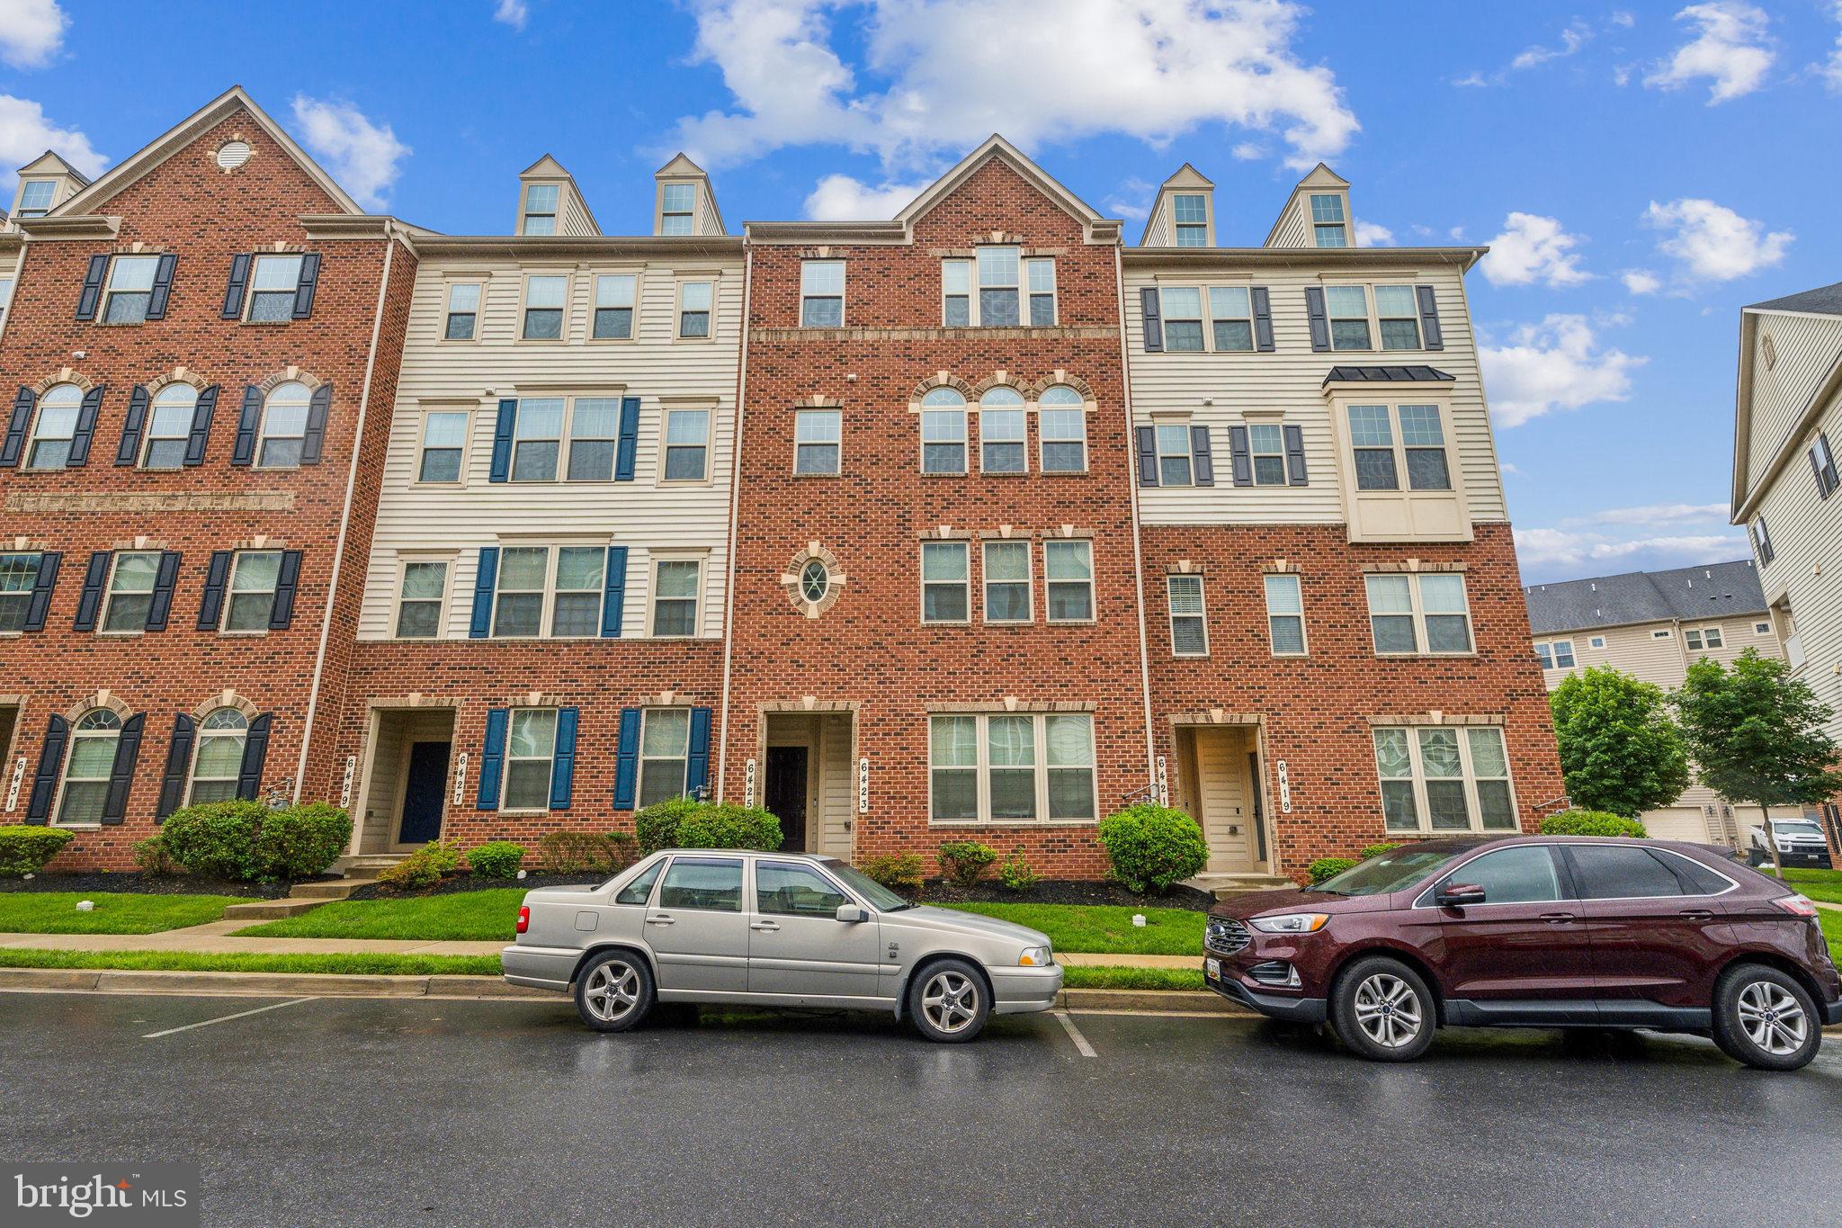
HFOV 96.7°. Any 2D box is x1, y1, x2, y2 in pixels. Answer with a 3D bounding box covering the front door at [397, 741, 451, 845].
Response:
[{"bbox_3d":[-9.451,3.444,15.783,0.920,1.947,0.080,0,-14,0],"label":"front door"}]

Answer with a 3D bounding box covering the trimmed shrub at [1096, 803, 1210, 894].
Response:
[{"bbox_3d":[3.749,3.795,13.248,1.796,1.378,1.650,0,-14,0],"label":"trimmed shrub"}]

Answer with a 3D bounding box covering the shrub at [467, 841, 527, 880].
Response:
[{"bbox_3d":[-7.179,4.169,13.867,1.021,0.608,0.900,0,-14,0],"label":"shrub"}]

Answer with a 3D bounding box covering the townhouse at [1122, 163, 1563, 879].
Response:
[{"bbox_3d":[7.949,-1.683,21.518,7.600,15.950,11.500,0,-14,0],"label":"townhouse"}]

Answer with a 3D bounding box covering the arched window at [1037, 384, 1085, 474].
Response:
[{"bbox_3d":[2.797,-3.642,16.194,0.967,1.864,0.140,0,-14,0],"label":"arched window"}]

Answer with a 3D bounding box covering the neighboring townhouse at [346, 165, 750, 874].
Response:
[{"bbox_3d":[-7.177,-1.859,21.476,7.050,15.850,11.500,0,-14,0],"label":"neighboring townhouse"}]

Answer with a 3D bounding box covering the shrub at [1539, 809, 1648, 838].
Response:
[{"bbox_3d":[11.371,3.955,13.715,1.683,1.335,1.500,0,-14,0],"label":"shrub"}]

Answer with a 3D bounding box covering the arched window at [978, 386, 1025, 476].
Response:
[{"bbox_3d":[1.631,-3.625,16.183,0.937,1.863,0.140,0,-14,0],"label":"arched window"}]

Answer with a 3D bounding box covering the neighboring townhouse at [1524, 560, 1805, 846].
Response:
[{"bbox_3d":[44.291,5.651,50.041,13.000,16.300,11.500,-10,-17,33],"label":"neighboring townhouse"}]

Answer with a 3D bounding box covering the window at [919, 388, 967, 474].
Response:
[{"bbox_3d":[0.454,-3.618,16.174,0.925,1.862,0.140,0,-14,0],"label":"window"}]

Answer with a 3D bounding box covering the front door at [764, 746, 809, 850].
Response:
[{"bbox_3d":[-2.611,3.537,15.428,0.915,2.040,0.080,0,-14,0],"label":"front door"}]

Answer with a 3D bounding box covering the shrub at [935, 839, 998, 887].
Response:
[{"bbox_3d":[0.771,4.161,13.604,1.017,0.733,0.900,0,-14,0],"label":"shrub"}]

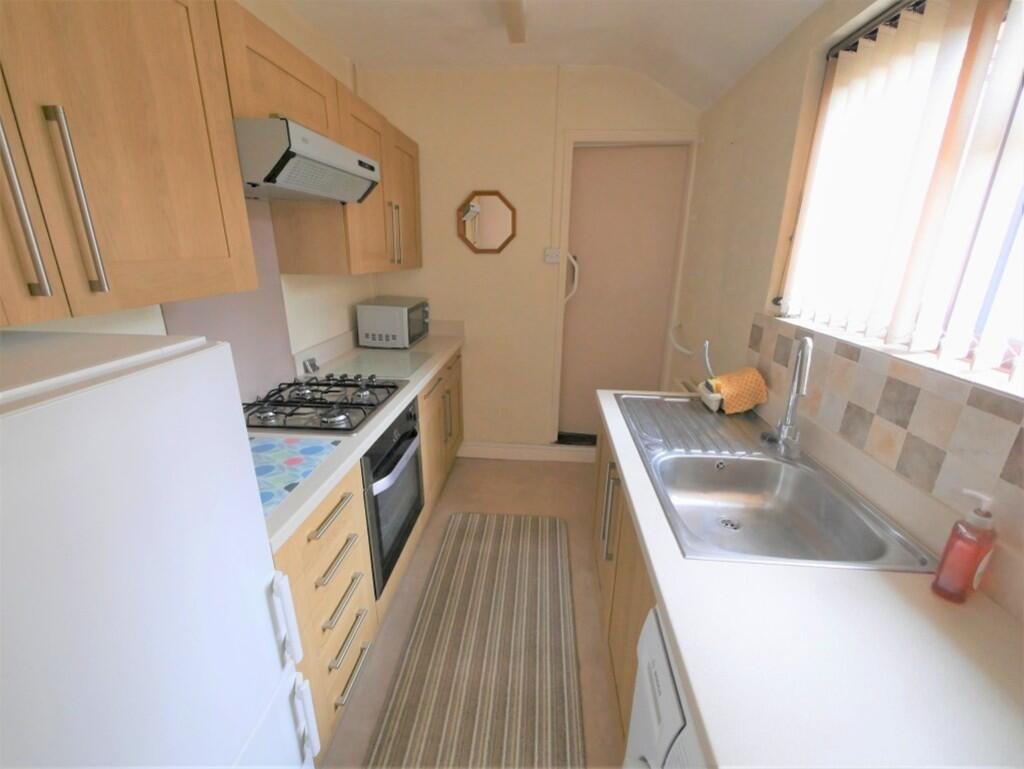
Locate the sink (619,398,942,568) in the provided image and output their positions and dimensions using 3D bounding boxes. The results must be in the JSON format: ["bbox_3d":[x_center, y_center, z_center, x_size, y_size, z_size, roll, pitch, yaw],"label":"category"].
[{"bbox_3d":[0.608,0.278,1.258,0.470,0.160,0.950,2,18,5],"label":"sink"}]

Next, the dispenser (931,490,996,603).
[{"bbox_3d":[0.774,0.279,0.707,0.055,0.187,0.055,-7,19,-21],"label":"dispenser"}]

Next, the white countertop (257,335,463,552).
[{"bbox_3d":[-0.703,0.009,1.833,0.590,0.040,2.120,2,18,4],"label":"white countertop"}]

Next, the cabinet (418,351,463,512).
[{"bbox_3d":[-0.670,0.240,2.496,0.560,0.810,0.990,2,18,4],"label":"cabinet"}]

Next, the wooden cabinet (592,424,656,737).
[{"bbox_3d":[0.622,0.620,1.389,0.540,0.810,0.980,2,18,5],"label":"wooden cabinet"}]

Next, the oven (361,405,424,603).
[{"bbox_3d":[-0.707,0.386,1.698,0.550,0.595,0.595,2,18,4],"label":"oven"}]

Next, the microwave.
[{"bbox_3d":[-0.732,-0.390,2.571,0.325,0.250,0.430,4,18,8],"label":"microwave"}]

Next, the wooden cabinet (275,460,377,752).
[{"bbox_3d":[-0.776,0.658,1.212,0.560,0.810,0.475,2,18,4],"label":"wooden cabinet"}]

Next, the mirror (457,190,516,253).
[{"bbox_3d":[-0.157,-1.001,2.562,0.370,0.365,0.025,2,18,4],"label":"mirror"}]

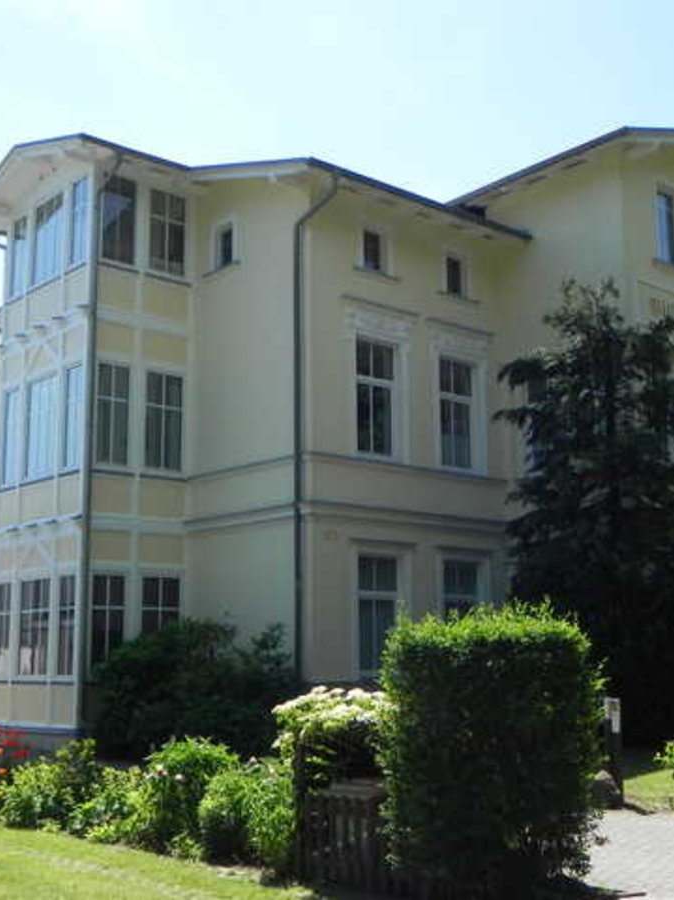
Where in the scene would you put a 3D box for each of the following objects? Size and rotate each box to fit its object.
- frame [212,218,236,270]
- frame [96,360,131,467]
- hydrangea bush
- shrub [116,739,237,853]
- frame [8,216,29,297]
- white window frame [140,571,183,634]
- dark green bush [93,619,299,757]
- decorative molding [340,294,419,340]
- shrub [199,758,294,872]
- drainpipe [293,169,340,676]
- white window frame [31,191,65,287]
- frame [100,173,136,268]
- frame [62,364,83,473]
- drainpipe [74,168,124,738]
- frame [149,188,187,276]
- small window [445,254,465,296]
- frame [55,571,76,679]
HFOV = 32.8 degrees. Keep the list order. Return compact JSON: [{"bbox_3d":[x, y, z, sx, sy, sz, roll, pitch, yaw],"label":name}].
[{"bbox_3d":[-1.955,-3.540,19.899,0.125,0.811,0.634,8,-13,-40],"label":"frame"},{"bbox_3d":[-3.915,-0.633,20.018,0.651,1.803,0.100,8,-13,-41],"label":"frame"},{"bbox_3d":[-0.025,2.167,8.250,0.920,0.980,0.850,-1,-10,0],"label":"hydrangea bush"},{"bbox_3d":[-1.391,2.956,9.975,1.090,0.892,0.850,1,-10,-8],"label":"shrub"},{"bbox_3d":[-6.136,-3.704,22.036,0.100,1.466,0.689,8,-14,-40],"label":"frame"},{"bbox_3d":[-2.963,2.878,19.218,0.853,1.664,0.104,8,-13,-40],"label":"white window frame"},{"bbox_3d":[-2.319,3.844,18.301,1.793,2.168,3.169,8,-13,-41],"label":"dark green bush"},{"bbox_3d":[0.733,-2.232,19.362,1.625,0.484,0.180,8,-14,-40],"label":"decorative molding"},{"bbox_3d":[-0.695,2.821,8.895,0.777,0.778,0.738,0,-10,-4],"label":"shrub"},{"bbox_3d":[-0.307,0.068,17.147,0.146,8.632,1.102,8,-13,-40],"label":"drainpipe"},{"bbox_3d":[-5.357,-3.883,21.157,0.100,1.447,1.096,8,-14,-40],"label":"white window frame"},{"bbox_3d":[-3.846,-4.022,20.070,0.618,1.441,0.100,8,-14,-40],"label":"frame"},{"bbox_3d":[-4.638,-0.566,20.133,0.100,1.799,0.632,8,-13,-41],"label":"frame"},{"bbox_3d":[-3.961,-0.146,19.161,0.120,9.928,0.853,8,-13,-41],"label":"drainpipe"},{"bbox_3d":[-3.018,-3.864,20.447,0.749,1.581,0.104,8,-13,-40],"label":"frame"},{"bbox_3d":[2.099,-3.110,20.497,0.458,0.749,0.125,8,-13,-40],"label":"small window"},{"bbox_3d":[-4.611,3.008,19.504,0.100,1.733,0.544,8,-13,-41],"label":"frame"}]

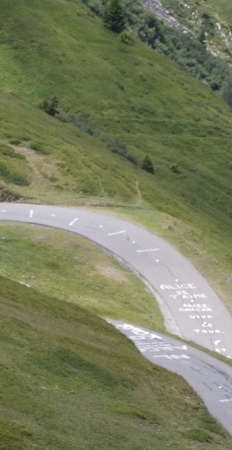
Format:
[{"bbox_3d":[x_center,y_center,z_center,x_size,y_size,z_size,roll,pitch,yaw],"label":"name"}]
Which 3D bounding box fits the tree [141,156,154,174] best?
[{"bbox_3d":[3.840,-7.200,293.000,1.600,2.450,1.600,0,17,0],"label":"tree"}]

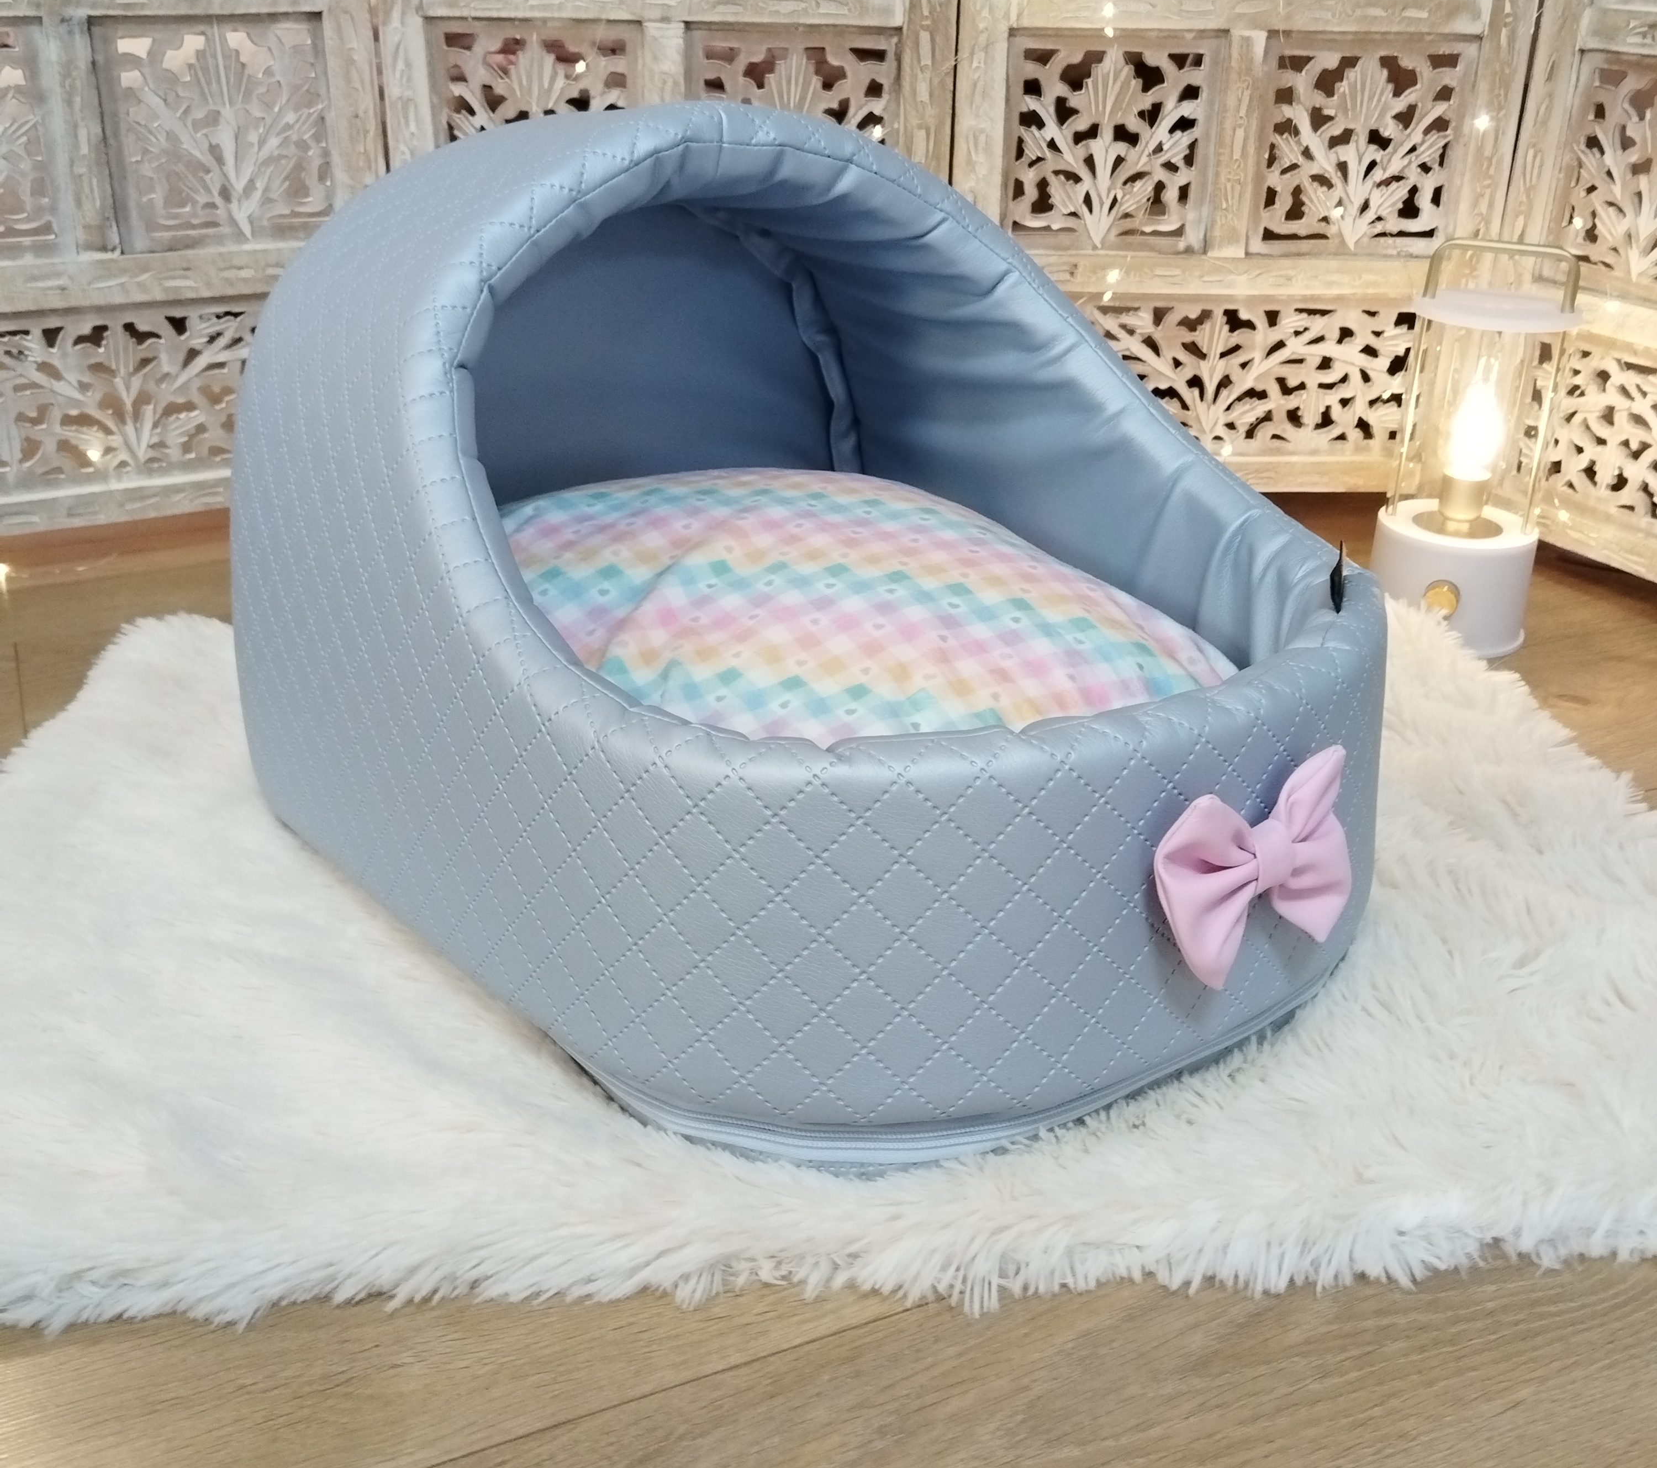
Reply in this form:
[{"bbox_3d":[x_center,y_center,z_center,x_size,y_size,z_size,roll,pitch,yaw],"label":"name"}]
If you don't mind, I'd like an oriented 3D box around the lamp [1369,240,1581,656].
[{"bbox_3d":[0.484,-0.215,1.246,0.119,0.290,0.119,11,25,23],"label":"lamp"}]

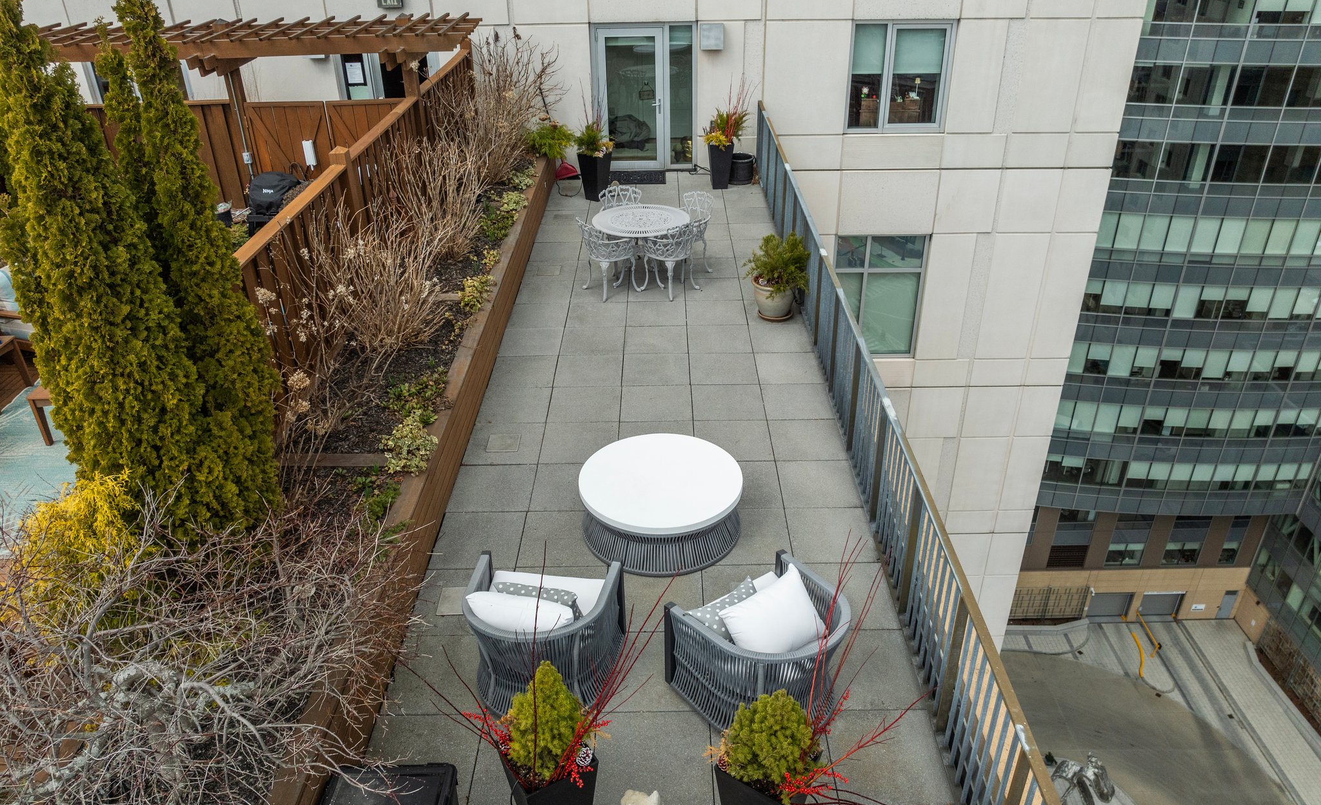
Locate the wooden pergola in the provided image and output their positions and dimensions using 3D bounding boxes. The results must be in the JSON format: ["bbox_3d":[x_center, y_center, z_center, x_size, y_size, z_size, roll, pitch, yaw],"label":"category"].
[{"bbox_3d":[-4.712,-3.403,10.821,4.900,2.080,1.680,-1,30,1],"label":"wooden pergola"}]

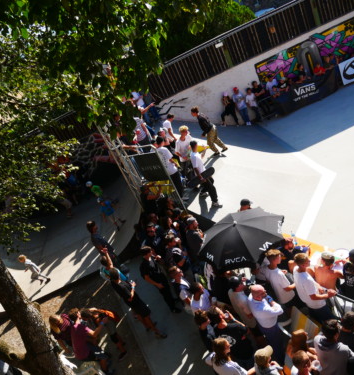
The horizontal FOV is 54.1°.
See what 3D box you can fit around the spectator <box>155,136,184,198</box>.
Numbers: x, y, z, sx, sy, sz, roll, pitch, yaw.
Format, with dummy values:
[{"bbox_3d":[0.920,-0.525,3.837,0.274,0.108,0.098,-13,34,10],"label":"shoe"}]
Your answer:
[{"bbox_3d":[-0.113,-0.450,8.672,0.450,1.780,0.520,-36,25,-23],"label":"spectator"}]

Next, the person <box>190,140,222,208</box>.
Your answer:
[{"bbox_3d":[0.657,-0.360,8.721,0.650,1.720,0.550,-26,23,0],"label":"person"}]

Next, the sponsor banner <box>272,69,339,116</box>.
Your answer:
[{"bbox_3d":[5.501,-3.978,14.522,2.750,1.060,0.450,-24,24,5],"label":"sponsor banner"}]

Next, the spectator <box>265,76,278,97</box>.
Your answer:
[{"bbox_3d":[4.304,-4.019,14.964,0.520,1.720,0.360,-32,24,-14],"label":"spectator"}]

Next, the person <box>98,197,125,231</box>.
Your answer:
[{"bbox_3d":[-2.142,0.837,11.166,0.550,1.250,0.500,-15,26,23],"label":"person"}]

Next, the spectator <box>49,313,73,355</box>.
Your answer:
[{"bbox_3d":[-2.040,2.851,6.460,0.500,1.100,0.650,0,34,45],"label":"spectator"}]

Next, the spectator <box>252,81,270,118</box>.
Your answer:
[{"bbox_3d":[3.646,-3.714,14.826,0.550,1.740,0.420,-39,26,-27],"label":"spectator"}]

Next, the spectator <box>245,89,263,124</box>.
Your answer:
[{"bbox_3d":[3.453,-3.585,15.315,0.500,1.640,0.380,-32,24,-14],"label":"spectator"}]

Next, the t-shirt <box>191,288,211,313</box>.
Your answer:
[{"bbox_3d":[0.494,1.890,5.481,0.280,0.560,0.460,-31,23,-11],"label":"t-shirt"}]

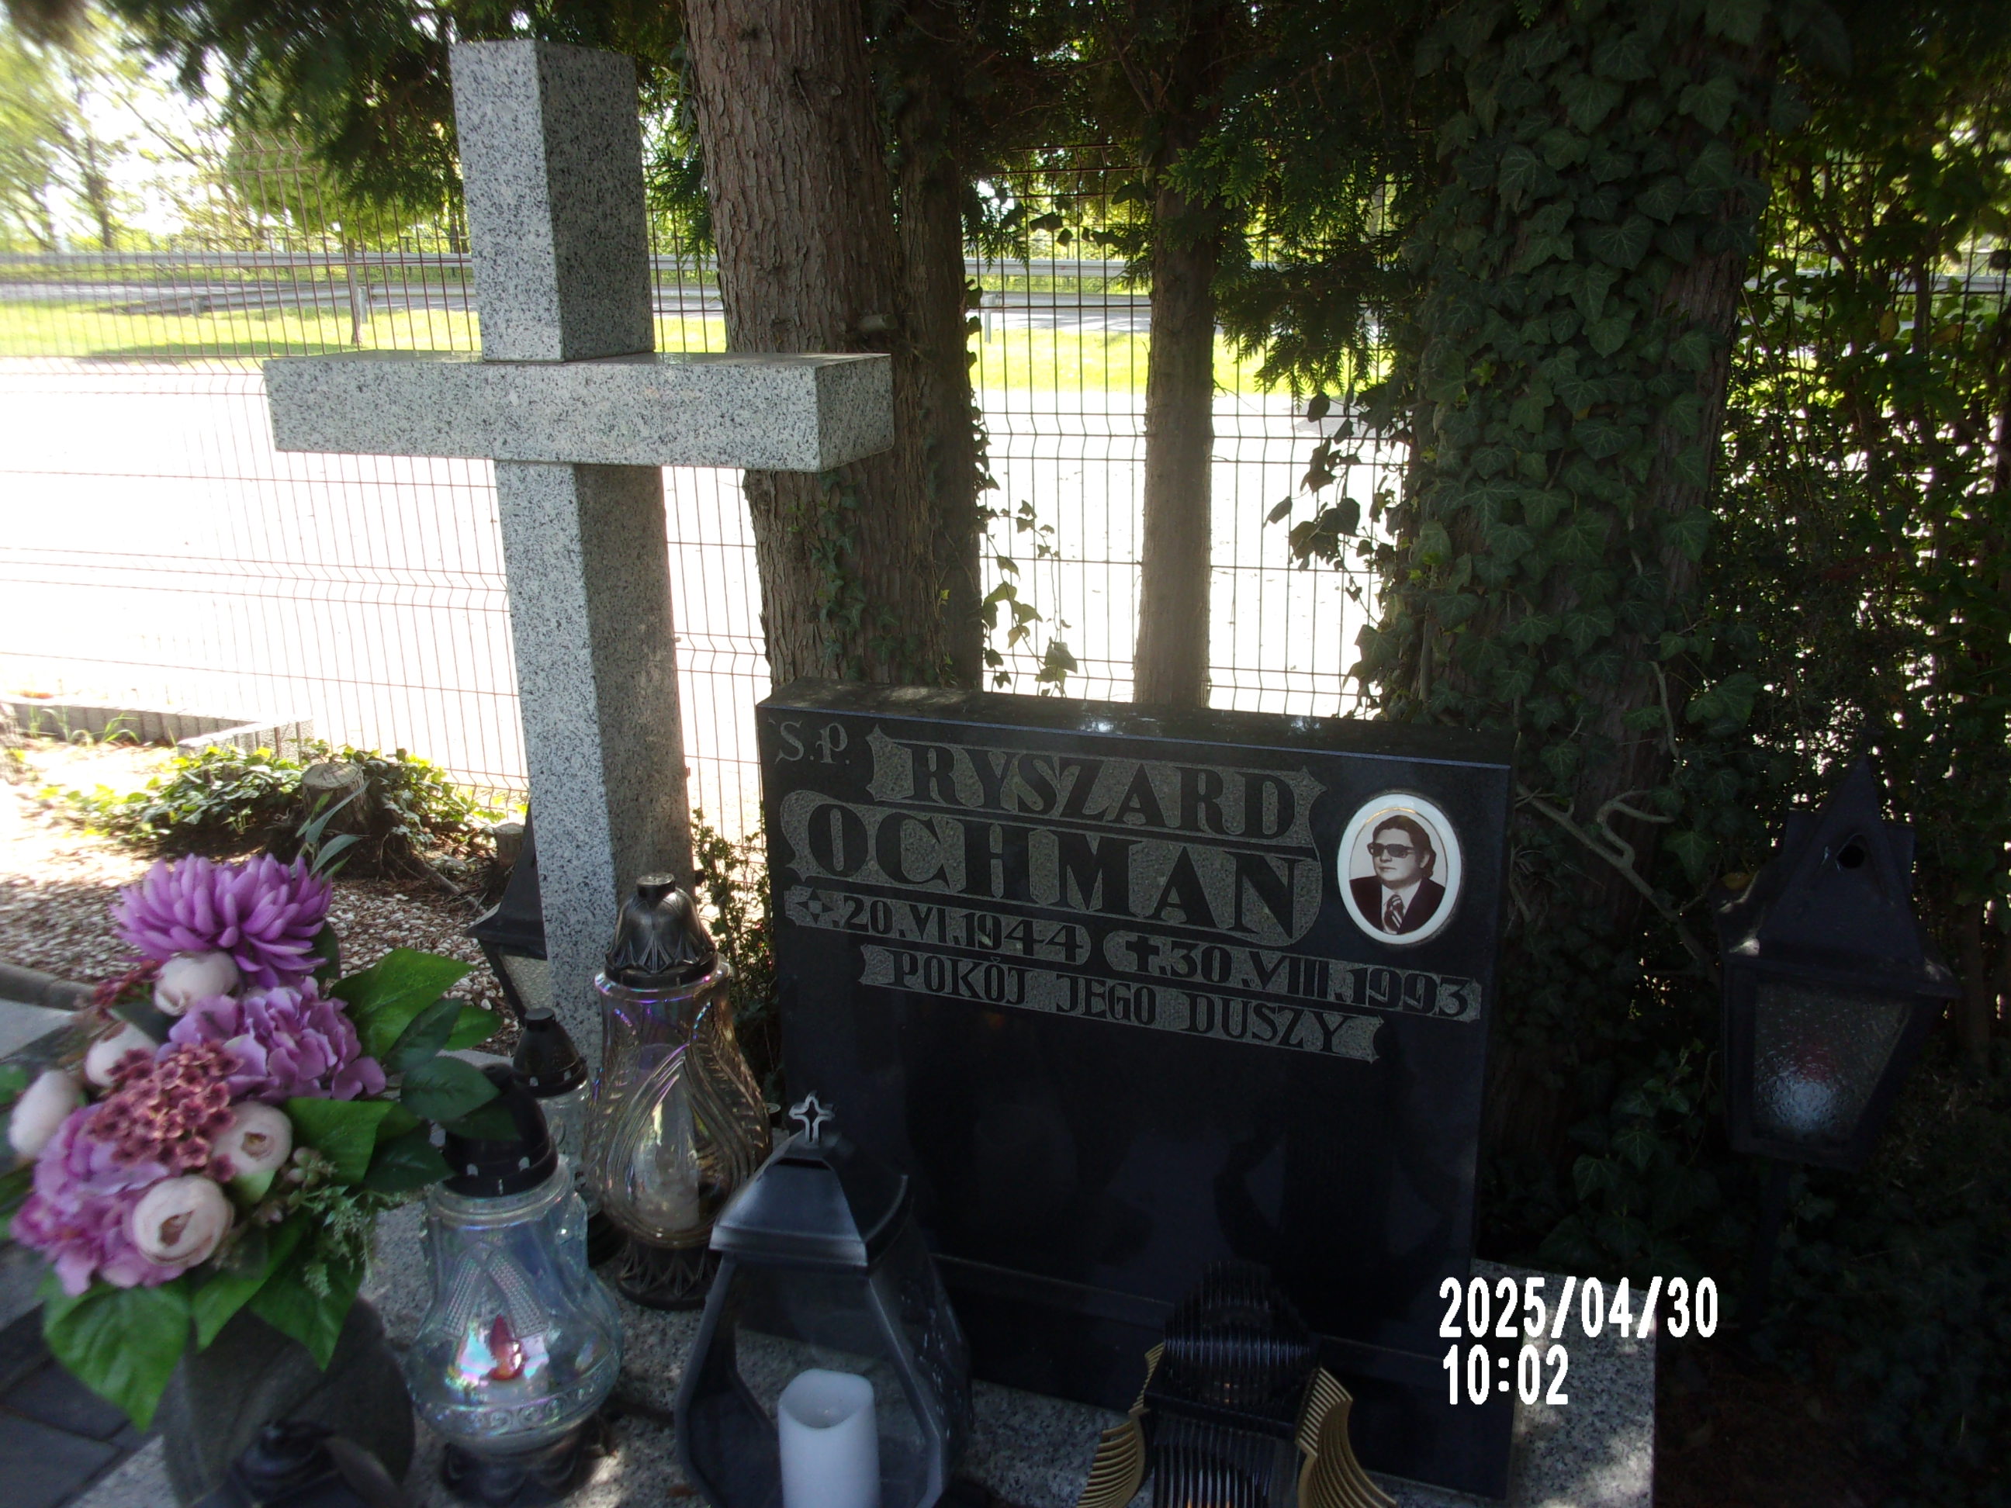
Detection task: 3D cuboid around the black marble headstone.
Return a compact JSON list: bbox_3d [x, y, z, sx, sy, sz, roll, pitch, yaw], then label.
[{"bbox_3d":[0.098,0.251,1.361,0.663,0.587,0.156,5,18,19],"label":"black marble headstone"}]

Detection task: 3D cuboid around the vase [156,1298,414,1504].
[{"bbox_3d":[-0.536,0.485,1.215,0.182,0.282,0.182,5,18,19],"label":"vase"}]

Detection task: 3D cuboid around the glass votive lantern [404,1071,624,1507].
[{"bbox_3d":[-0.400,0.417,1.307,0.178,0.352,0.178,5,18,19],"label":"glass votive lantern"}]

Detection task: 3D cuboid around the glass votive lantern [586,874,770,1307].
[{"bbox_3d":[-0.311,0.308,1.506,0.171,0.404,0.171,-1,17,0],"label":"glass votive lantern"}]

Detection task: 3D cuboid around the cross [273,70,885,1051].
[{"bbox_3d":[-0.404,-0.095,1.612,0.581,1.112,0.159,5,18,19],"label":"cross"}]

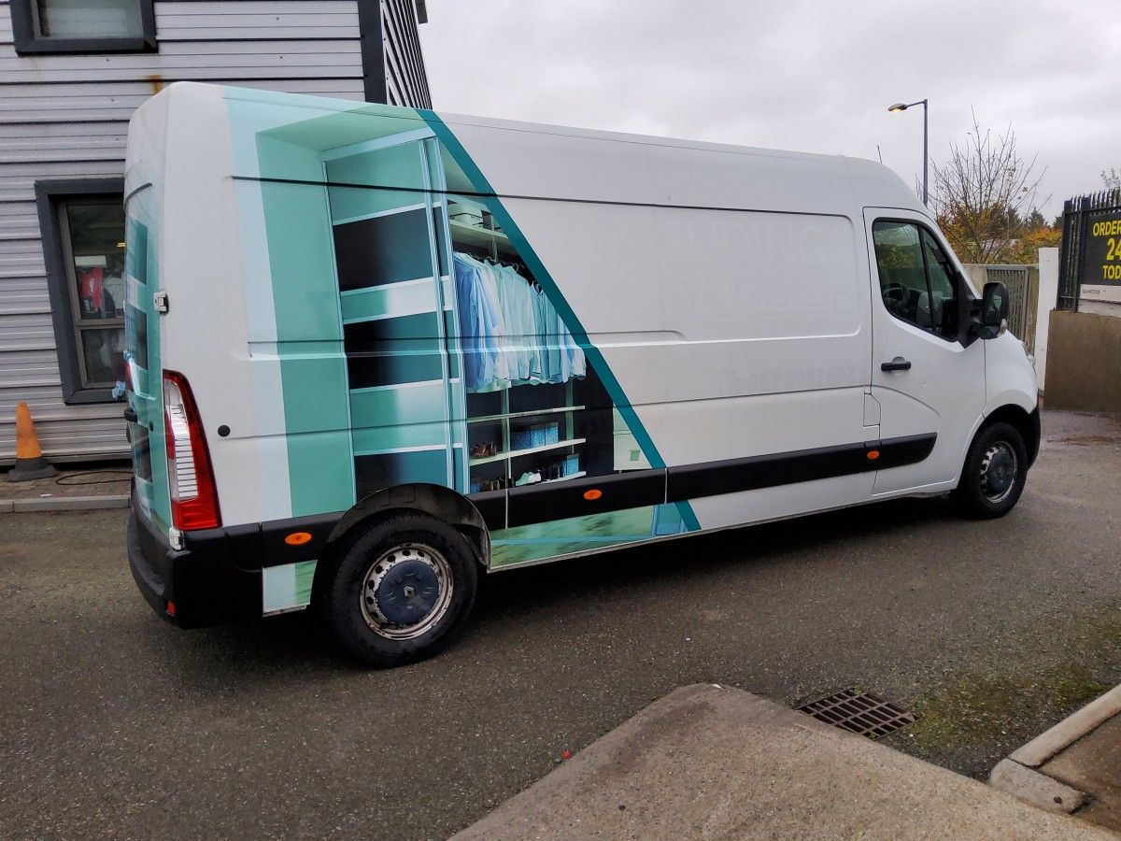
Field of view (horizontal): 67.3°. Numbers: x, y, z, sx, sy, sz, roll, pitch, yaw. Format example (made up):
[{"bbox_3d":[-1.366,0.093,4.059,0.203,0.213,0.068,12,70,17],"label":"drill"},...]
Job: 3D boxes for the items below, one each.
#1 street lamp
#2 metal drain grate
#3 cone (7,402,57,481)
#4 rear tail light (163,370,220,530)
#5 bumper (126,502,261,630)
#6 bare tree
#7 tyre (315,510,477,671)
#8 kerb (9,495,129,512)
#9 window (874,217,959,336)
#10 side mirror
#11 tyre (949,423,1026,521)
[{"bbox_3d":[10.181,-5.888,24.898,1.100,6.700,0.250,7,13,44],"label":"street lamp"},{"bbox_3d":[1.155,1.146,3.247,0.350,0.040,0.320,-6,10,-31],"label":"metal drain grate"},{"bbox_3d":[-5.206,0.174,8.242,0.400,0.730,0.400,-6,10,-26],"label":"cone"},{"bbox_3d":[-1.367,0.110,3.103,0.190,0.620,0.160,-6,10,-31],"label":"rear tail light"},{"bbox_3d":[-1.843,0.492,3.970,0.430,0.420,2.030,-6,10,-31],"label":"bumper"},{"bbox_3d":[9.150,-3.967,18.440,2.800,5.500,2.800,3,10,27],"label":"bare tree"},{"bbox_3d":[-0.702,0.720,3.690,0.685,0.685,0.225,-6,10,-31],"label":"tyre"},{"bbox_3d":[-4.157,0.717,7.204,0.940,0.120,0.120,-3,9,-4],"label":"kerb"},{"bbox_3d":[2.203,-0.863,5.200,0.782,0.751,0.060,-5,0,-30],"label":"window"},{"bbox_3d":[2.613,-0.679,5.237,0.190,0.370,0.250,-6,10,-31],"label":"side mirror"},{"bbox_3d":[2.997,0.359,5.917,0.685,0.685,0.225,-6,10,-31],"label":"tyre"}]

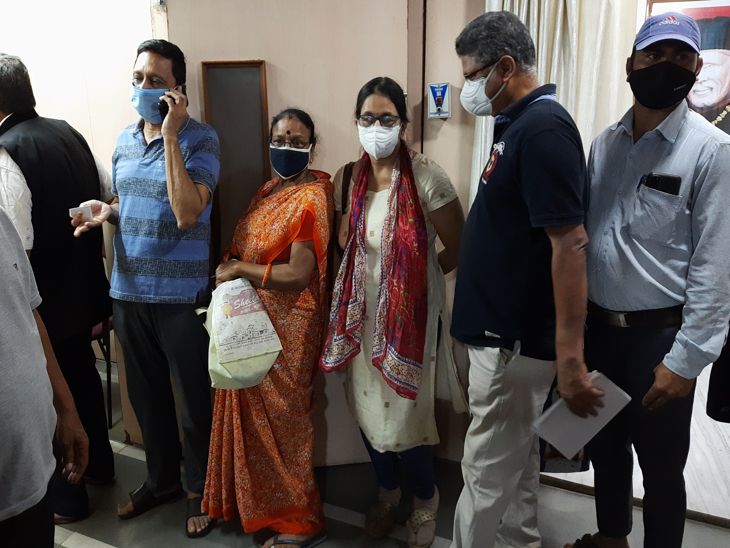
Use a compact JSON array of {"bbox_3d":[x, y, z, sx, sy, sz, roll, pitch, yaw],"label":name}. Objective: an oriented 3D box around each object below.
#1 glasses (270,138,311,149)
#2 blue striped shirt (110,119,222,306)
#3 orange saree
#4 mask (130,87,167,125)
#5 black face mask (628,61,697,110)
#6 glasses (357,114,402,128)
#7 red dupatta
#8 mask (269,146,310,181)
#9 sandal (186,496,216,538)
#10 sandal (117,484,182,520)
[{"bbox_3d":[-0.226,-0.401,1.575,0.135,0.040,0.135,6,15,7],"label":"glasses"},{"bbox_3d":[-0.689,-0.214,1.765,0.430,0.640,0.270,3,12,14],"label":"blue striped shirt"},{"bbox_3d":[-0.339,0.297,1.780,0.380,1.290,0.410,-11,16,-43],"label":"orange saree"},{"bbox_3d":[-0.689,-0.552,1.650,0.140,0.125,0.110,3,12,14],"label":"mask"},{"bbox_3d":[0.735,-0.465,1.250,0.160,0.125,0.110,8,13,27],"label":"black face mask"},{"bbox_3d":[0.051,-0.485,1.610,0.140,0.043,0.140,5,15,9],"label":"glasses"},{"bbox_3d":[0.034,-0.015,1.660,0.350,0.830,0.240,2,12,11],"label":"red dupatta"},{"bbox_3d":[-0.229,-0.342,1.565,0.135,0.110,0.100,5,12,8],"label":"mask"},{"bbox_3d":[-0.633,0.895,1.966,0.100,0.085,0.265,-3,12,-12],"label":"sandal"},{"bbox_3d":[-0.846,0.882,2.033,0.262,0.085,0.100,-10,15,-38],"label":"sandal"}]

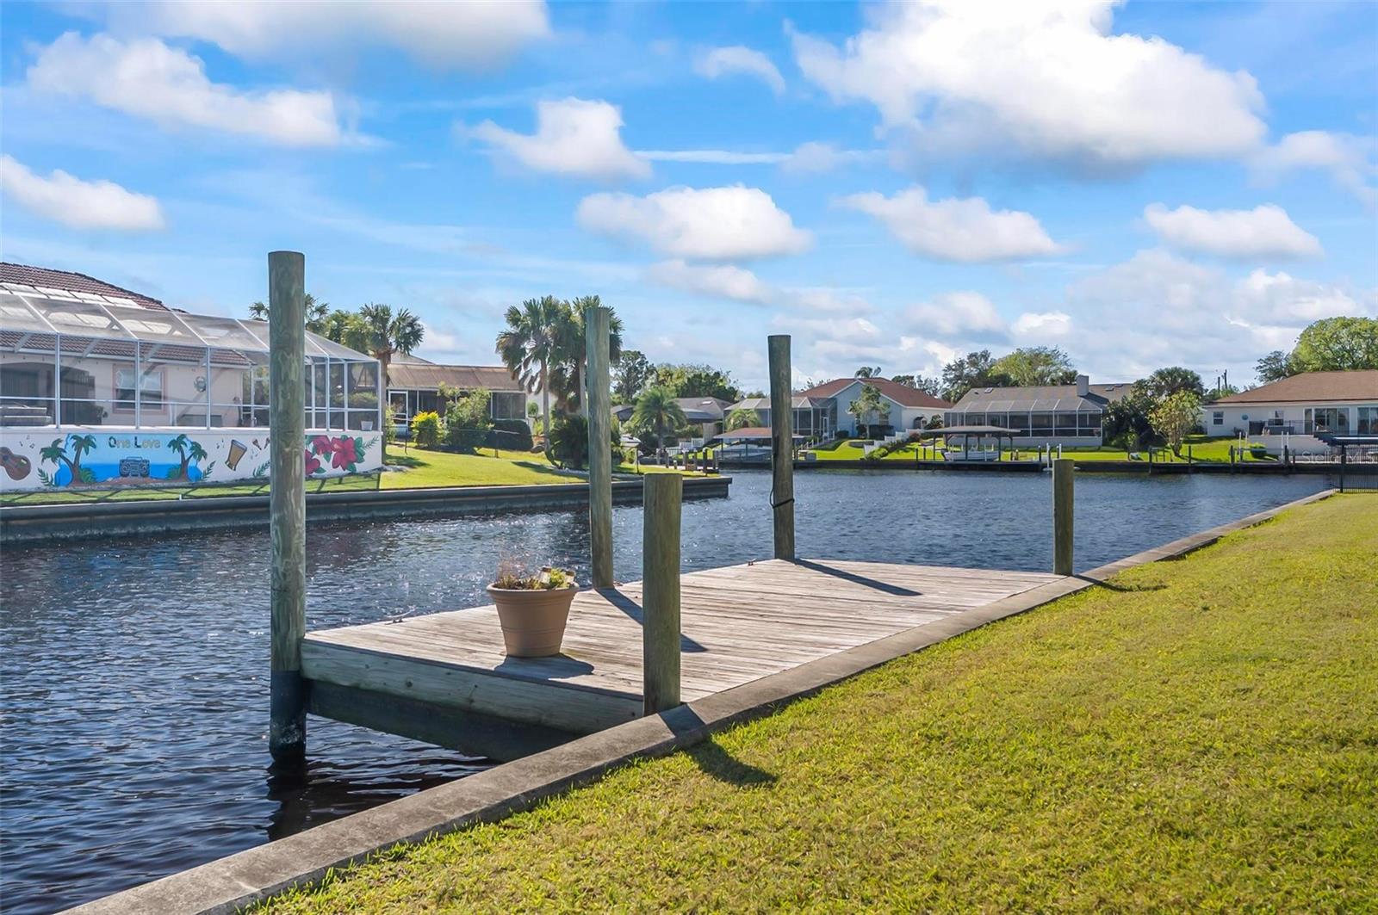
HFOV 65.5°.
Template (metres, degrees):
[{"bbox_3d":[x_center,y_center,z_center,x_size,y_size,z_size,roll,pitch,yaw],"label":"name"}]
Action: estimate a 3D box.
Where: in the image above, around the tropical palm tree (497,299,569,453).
[{"bbox_3d":[-7.640,-4.000,52.000,3.500,7.600,3.500,0,1,0],"label":"tropical palm tree"}]

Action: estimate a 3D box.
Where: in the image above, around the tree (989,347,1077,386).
[{"bbox_3d":[44.410,-8.540,138.000,11.200,12.000,11.000,0,1,0],"label":"tree"}]

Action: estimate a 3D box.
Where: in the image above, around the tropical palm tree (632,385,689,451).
[{"bbox_3d":[-3.291,-4.249,119.000,6.000,7.100,5.800,0,1,0],"label":"tropical palm tree"}]

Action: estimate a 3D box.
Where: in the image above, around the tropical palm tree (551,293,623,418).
[{"bbox_3d":[-4.920,-3.960,51.500,3.600,7.500,3.600,0,1,0],"label":"tropical palm tree"}]

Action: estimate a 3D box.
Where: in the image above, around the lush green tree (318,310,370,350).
[{"bbox_3d":[-17.379,-4.325,54.000,2.900,6.200,2.900,0,1,0],"label":"lush green tree"}]

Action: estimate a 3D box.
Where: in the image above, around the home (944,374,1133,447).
[{"bbox_3d":[37.200,-4.700,112.000,17.500,7.100,14.000,0,1,30],"label":"home"}]

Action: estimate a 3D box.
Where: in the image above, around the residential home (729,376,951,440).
[{"bbox_3d":[17.200,-5.482,119.500,18.000,6.800,18.500,0,1,36],"label":"residential home"}]

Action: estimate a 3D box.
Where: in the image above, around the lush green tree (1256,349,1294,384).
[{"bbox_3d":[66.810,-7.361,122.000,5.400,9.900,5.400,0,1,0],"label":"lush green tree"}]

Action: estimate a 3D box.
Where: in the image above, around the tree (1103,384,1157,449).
[{"bbox_3d":[42.060,-3.850,102.000,5.200,6.200,5.000,0,1,0],"label":"tree"}]

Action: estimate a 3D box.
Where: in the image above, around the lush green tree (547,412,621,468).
[{"bbox_3d":[-4.707,-0.772,48.000,3.200,2.500,3.100,0,1,0],"label":"lush green tree"}]

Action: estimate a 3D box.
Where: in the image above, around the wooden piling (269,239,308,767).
[{"bbox_3d":[-3.016,0.372,8.050,0.275,3.850,0.275,0,1,0],"label":"wooden piling"}]

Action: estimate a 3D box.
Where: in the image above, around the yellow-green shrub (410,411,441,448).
[{"bbox_3d":[-14.538,-1.572,59.000,1.750,2.050,1.750,0,1,0],"label":"yellow-green shrub"}]

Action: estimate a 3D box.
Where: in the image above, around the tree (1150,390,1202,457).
[{"bbox_3d":[44.370,-3.140,97.500,4.700,6.000,4.600,0,1,0],"label":"tree"}]

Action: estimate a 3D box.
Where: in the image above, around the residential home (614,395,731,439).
[{"bbox_3d":[-1.970,-5.020,135.000,14.500,5.800,11.500,0,1,30],"label":"residential home"}]

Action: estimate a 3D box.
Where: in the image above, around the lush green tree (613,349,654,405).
[{"bbox_3d":[-7.614,-8.650,147.000,6.200,12.500,6.000,0,1,0],"label":"lush green tree"}]

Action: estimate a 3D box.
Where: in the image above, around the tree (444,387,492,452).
[{"bbox_3d":[-10.440,-1.830,50.500,2.300,3.100,2.300,0,1,0],"label":"tree"}]

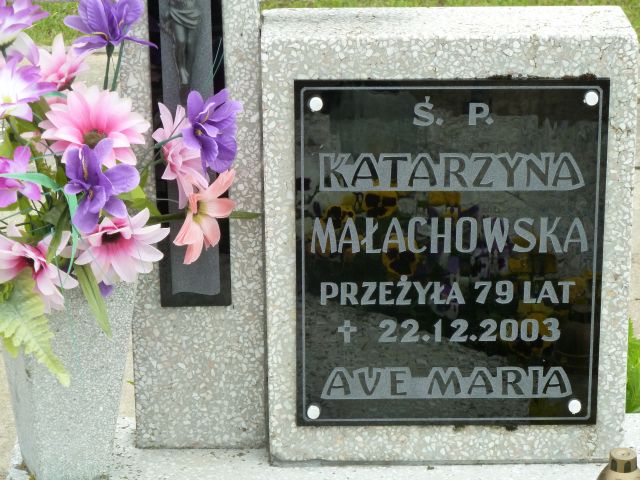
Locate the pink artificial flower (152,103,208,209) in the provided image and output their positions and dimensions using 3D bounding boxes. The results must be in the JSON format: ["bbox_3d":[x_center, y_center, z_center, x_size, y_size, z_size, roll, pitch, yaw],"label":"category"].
[{"bbox_3d":[-0.148,-0.090,2.510,0.045,0.110,0.080,10,22,39],"label":"pink artificial flower"}]

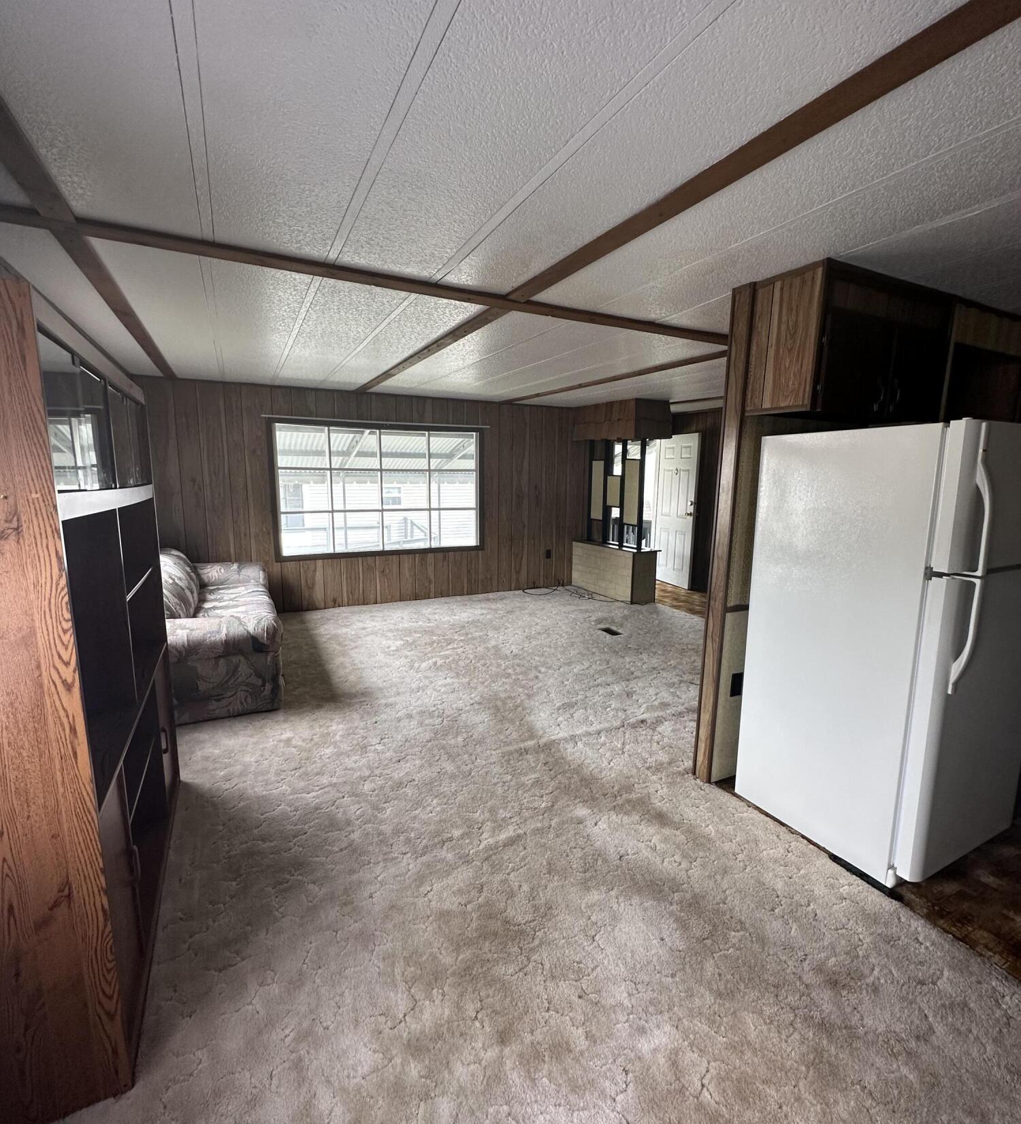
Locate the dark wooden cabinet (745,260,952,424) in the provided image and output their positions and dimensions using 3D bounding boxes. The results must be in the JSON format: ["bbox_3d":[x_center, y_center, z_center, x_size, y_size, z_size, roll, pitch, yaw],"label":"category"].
[{"bbox_3d":[1.440,-0.870,2.327,0.834,0.519,0.317,-4,10,-26],"label":"dark wooden cabinet"}]

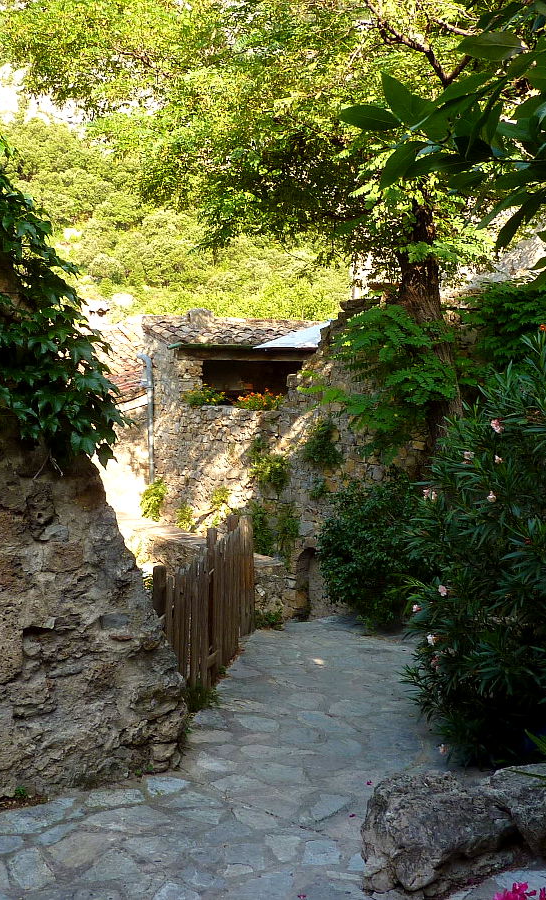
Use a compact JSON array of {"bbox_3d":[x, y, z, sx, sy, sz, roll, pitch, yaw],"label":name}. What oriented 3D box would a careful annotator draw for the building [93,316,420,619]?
[{"bbox_3d":[-0.250,0.000,14.700,4.900,5.000,4.200,0,-2,-7],"label":"building"}]

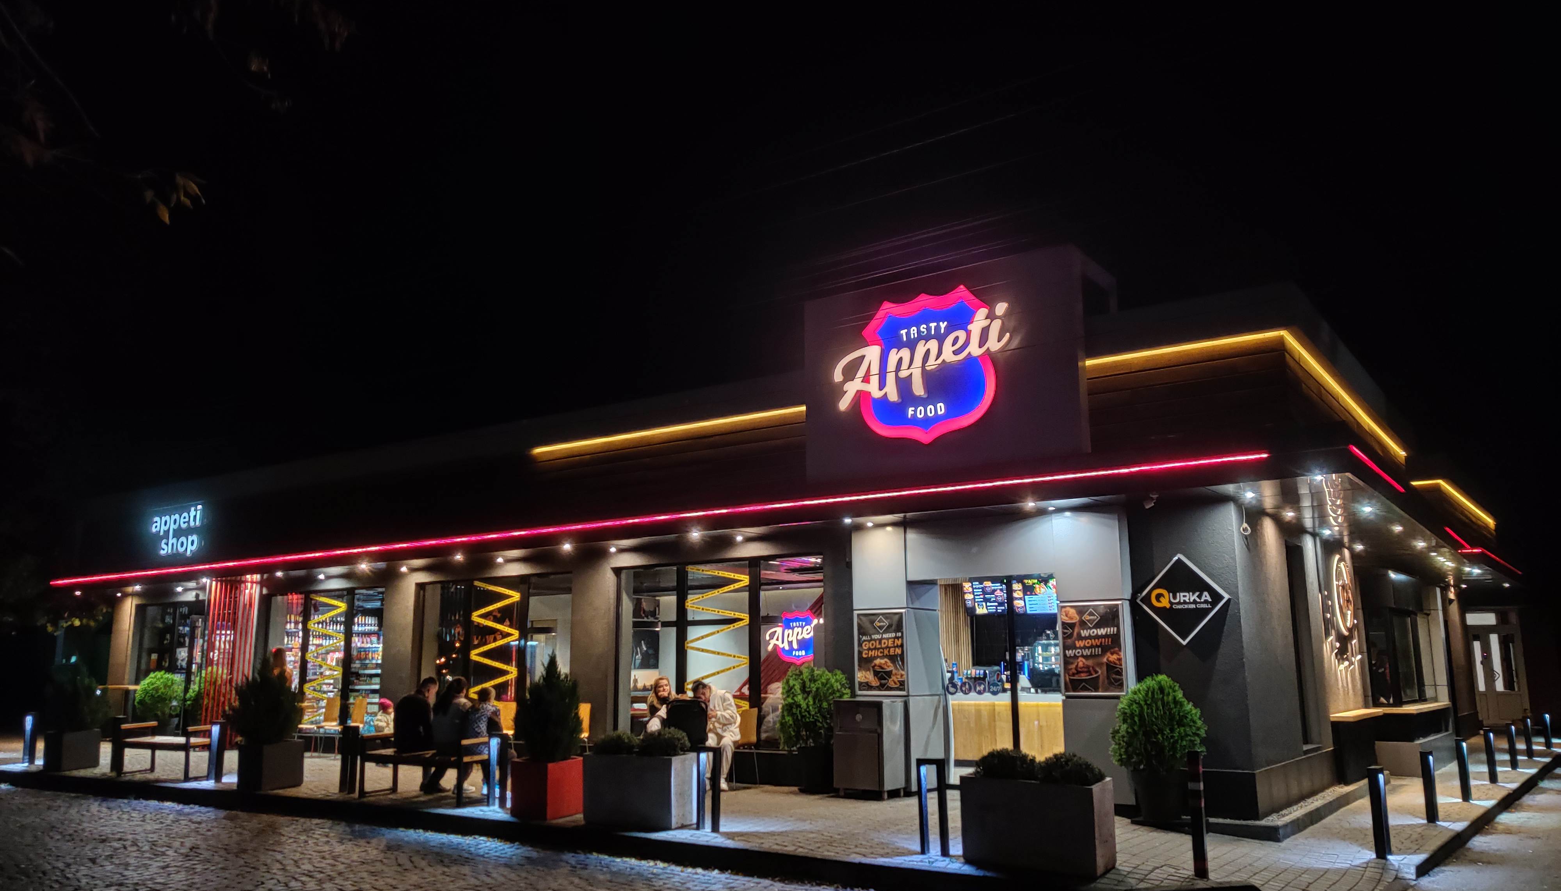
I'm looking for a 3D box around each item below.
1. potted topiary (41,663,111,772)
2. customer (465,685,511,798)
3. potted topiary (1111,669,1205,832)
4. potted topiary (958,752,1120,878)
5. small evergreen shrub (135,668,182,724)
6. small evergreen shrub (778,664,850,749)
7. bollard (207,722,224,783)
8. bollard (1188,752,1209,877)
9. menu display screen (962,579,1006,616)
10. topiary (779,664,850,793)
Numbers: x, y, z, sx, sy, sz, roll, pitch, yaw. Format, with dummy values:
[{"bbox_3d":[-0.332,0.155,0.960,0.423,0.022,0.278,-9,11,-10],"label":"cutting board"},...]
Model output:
[{"bbox_3d":[-9.733,3.756,16.919,0.769,1.458,0.769,-8,-13,36],"label":"potted topiary"},{"bbox_3d":[-2.992,3.039,12.435,0.390,1.126,0.620,-8,-14,33],"label":"customer"},{"bbox_3d":[3.303,2.643,10.731,0.900,1.250,0.880,-8,-13,33],"label":"potted topiary"},{"bbox_3d":[1.823,2.579,8.685,0.975,0.775,0.460,-8,-14,34],"label":"potted topiary"},{"bbox_3d":[-10.233,4.138,20.053,0.730,0.840,0.730,-8,-14,33],"label":"small evergreen shrub"},{"bbox_3d":[0.384,2.994,13.935,0.810,0.945,0.810,0,-10,0],"label":"small evergreen shrub"},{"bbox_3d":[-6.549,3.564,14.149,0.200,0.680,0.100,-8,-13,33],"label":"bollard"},{"bbox_3d":[2.803,2.478,8.189,0.085,0.817,0.085,-8,-14,33],"label":"bollard"},{"bbox_3d":[3.249,2.360,18.861,0.857,0.557,0.060,-8,3,36],"label":"menu display screen"},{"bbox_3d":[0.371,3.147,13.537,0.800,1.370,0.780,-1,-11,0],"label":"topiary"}]

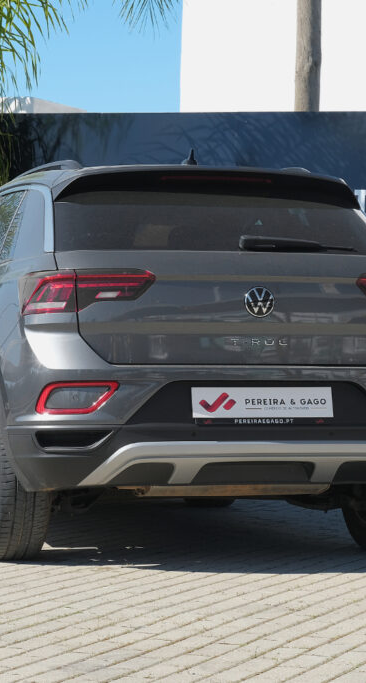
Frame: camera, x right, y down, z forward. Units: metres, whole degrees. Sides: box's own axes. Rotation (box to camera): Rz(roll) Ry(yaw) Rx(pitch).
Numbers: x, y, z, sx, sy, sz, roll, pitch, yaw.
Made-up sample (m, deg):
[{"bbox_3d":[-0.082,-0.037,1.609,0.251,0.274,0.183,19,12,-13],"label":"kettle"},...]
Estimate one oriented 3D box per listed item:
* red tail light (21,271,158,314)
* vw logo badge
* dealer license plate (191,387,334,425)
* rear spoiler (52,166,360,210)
[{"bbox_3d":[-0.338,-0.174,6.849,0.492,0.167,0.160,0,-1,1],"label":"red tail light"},{"bbox_3d":[0.274,-0.139,6.872,0.112,0.112,0.016,0,-9,-16],"label":"vw logo badge"},{"bbox_3d":[0.284,0.228,6.824,0.525,0.135,0.020,0,-9,-16],"label":"dealer license plate"},{"bbox_3d":[0.108,-0.595,7.477,1.220,0.155,0.260,0,-1,-16],"label":"rear spoiler"}]

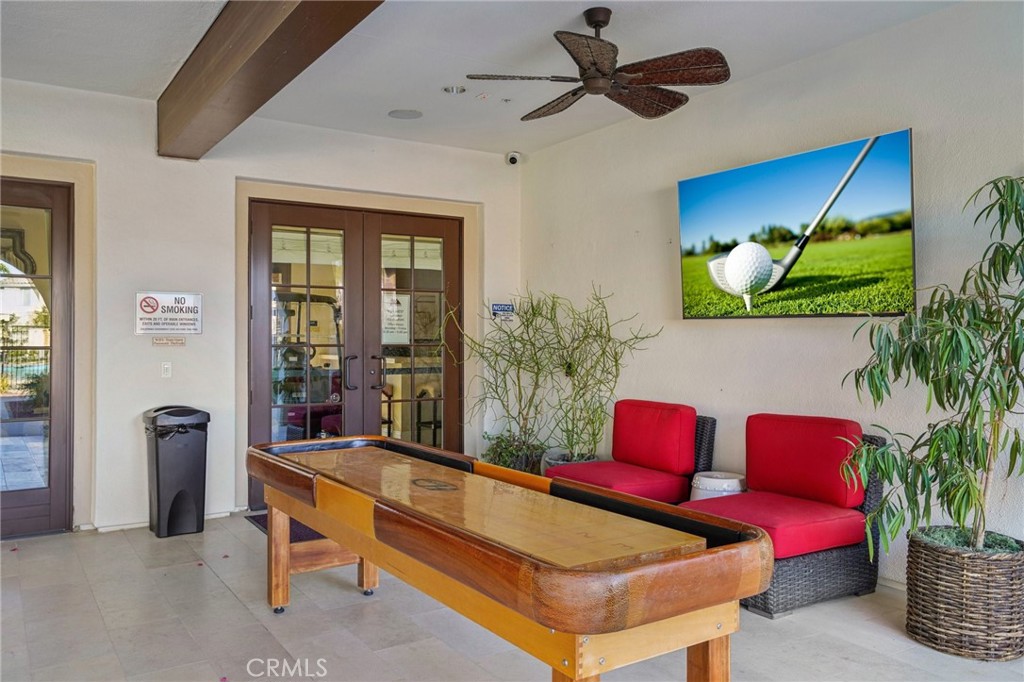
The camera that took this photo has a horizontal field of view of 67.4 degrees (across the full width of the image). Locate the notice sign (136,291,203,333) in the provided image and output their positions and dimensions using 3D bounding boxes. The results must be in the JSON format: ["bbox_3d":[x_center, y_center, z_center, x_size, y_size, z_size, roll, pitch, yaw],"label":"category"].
[{"bbox_3d":[-2.489,-0.198,5.592,0.457,0.303,0.008,0,1,-34],"label":"notice sign"}]

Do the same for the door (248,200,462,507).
[{"bbox_3d":[-1.259,0.109,6.526,1.900,2.440,0.080,0,1,-34],"label":"door"}]

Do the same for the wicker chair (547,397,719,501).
[{"bbox_3d":[0.819,0.901,5.326,0.910,0.910,0.680,0,1,-30],"label":"wicker chair"}]

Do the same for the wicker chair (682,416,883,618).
[{"bbox_3d":[1.492,0.910,4.272,0.880,0.920,0.650,0,1,-30],"label":"wicker chair"}]

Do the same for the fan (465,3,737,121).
[{"bbox_3d":[0.438,-1.486,3.944,1.360,0.440,1.360,0,1,-34],"label":"fan"}]

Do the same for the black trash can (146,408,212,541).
[{"bbox_3d":[-2.365,0.901,5.431,0.360,0.880,0.370,0,1,-34],"label":"black trash can"}]

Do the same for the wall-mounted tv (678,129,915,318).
[{"bbox_3d":[1.675,-0.643,4.819,0.060,0.975,1.670,-4,3,-34],"label":"wall-mounted tv"}]

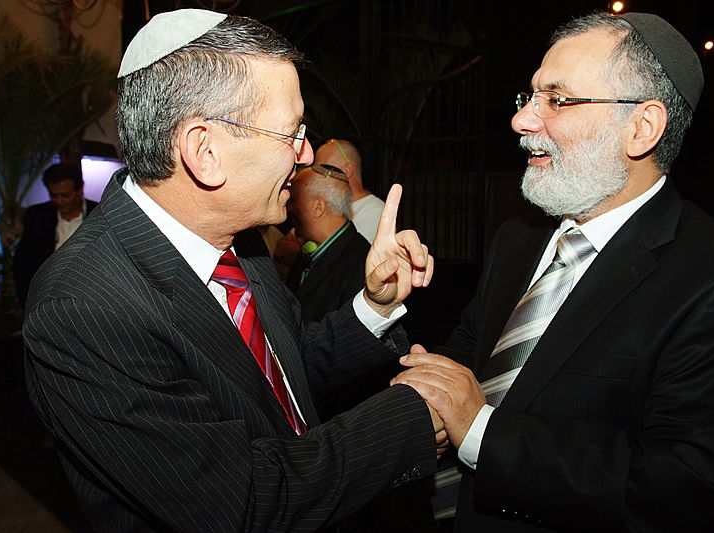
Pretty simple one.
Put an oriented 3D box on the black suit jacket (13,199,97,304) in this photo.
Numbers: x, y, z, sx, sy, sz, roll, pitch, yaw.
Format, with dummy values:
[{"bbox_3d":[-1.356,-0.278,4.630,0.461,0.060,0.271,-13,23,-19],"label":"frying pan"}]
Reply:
[{"bbox_3d":[-1.290,0.080,2.940,0.520,0.750,0.290,-1,5,-13],"label":"black suit jacket"}]

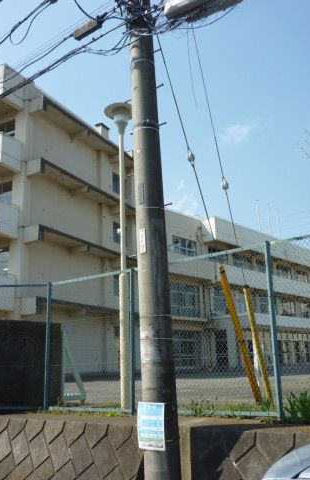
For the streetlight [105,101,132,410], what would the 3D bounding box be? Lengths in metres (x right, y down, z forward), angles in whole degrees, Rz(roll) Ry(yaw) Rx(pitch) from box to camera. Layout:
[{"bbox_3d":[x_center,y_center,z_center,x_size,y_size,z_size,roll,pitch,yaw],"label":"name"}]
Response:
[{"bbox_3d":[-0.463,0.078,6.759,0.520,4.542,0.520,-2,-14,0],"label":"streetlight"}]

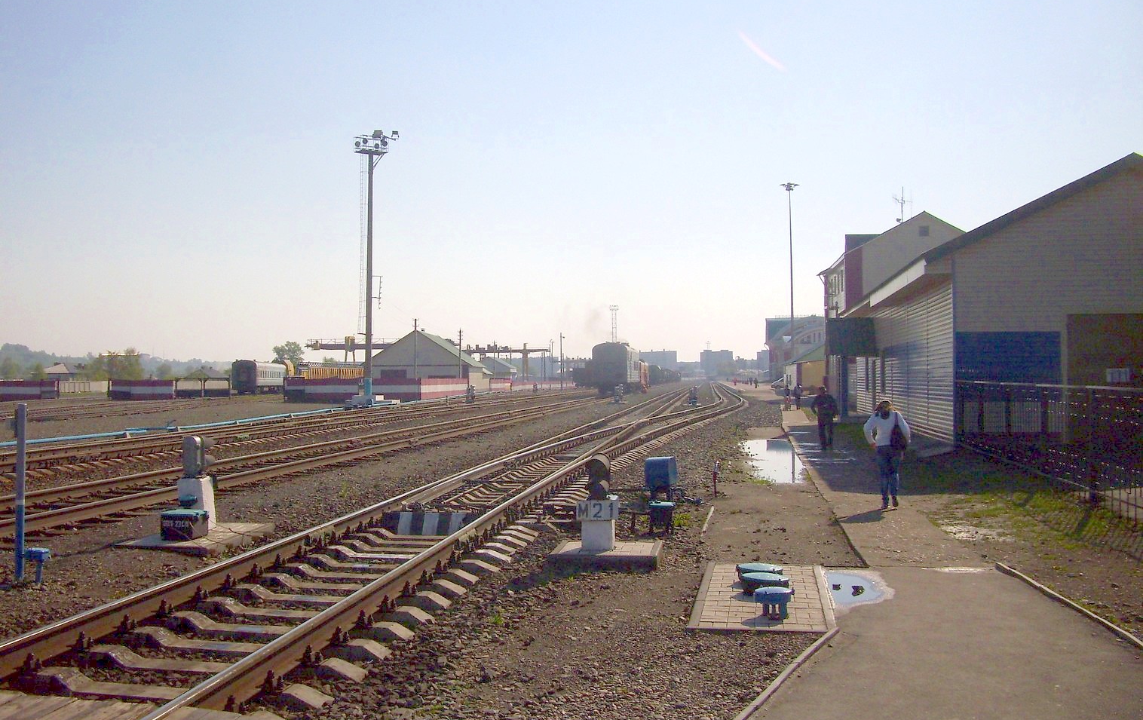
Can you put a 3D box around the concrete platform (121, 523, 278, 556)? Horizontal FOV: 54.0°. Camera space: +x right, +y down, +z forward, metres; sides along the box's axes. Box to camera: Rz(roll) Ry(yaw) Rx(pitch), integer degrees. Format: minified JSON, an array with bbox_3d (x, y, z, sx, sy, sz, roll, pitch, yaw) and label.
[{"bbox_3d":[-4.278,2.062,12.990,0.990,0.100,1.980,0,-1,6],"label":"concrete platform"}]

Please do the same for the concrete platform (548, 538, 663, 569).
[{"bbox_3d":[0.359,1.951,11.240,1.050,0.135,1.050,0,-1,7],"label":"concrete platform"}]

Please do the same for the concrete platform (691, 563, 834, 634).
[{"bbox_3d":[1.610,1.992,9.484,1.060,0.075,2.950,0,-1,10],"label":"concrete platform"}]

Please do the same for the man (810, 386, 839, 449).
[{"bbox_3d":[7.001,1.608,31.078,0.760,1.745,0.450,0,-1,7],"label":"man"}]

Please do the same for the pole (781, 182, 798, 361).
[{"bbox_3d":[32.376,-10.833,166.199,2.500,30.883,2.500,0,-1,0],"label":"pole"}]

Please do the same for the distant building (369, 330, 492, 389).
[{"bbox_3d":[-19.819,0.421,155.262,14.600,8.120,20.500,0,-1,1],"label":"distant building"}]

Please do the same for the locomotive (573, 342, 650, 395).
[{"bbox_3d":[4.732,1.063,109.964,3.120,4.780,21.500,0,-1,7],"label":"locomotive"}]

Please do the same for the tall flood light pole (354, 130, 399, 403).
[{"bbox_3d":[-14.981,-7.182,86.129,3.200,20.864,2.400,0,-1,7],"label":"tall flood light pole"}]

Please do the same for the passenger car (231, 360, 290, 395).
[{"bbox_3d":[-43.231,2.462,156.525,3.100,4.450,24.200,0,-1,-6],"label":"passenger car"}]

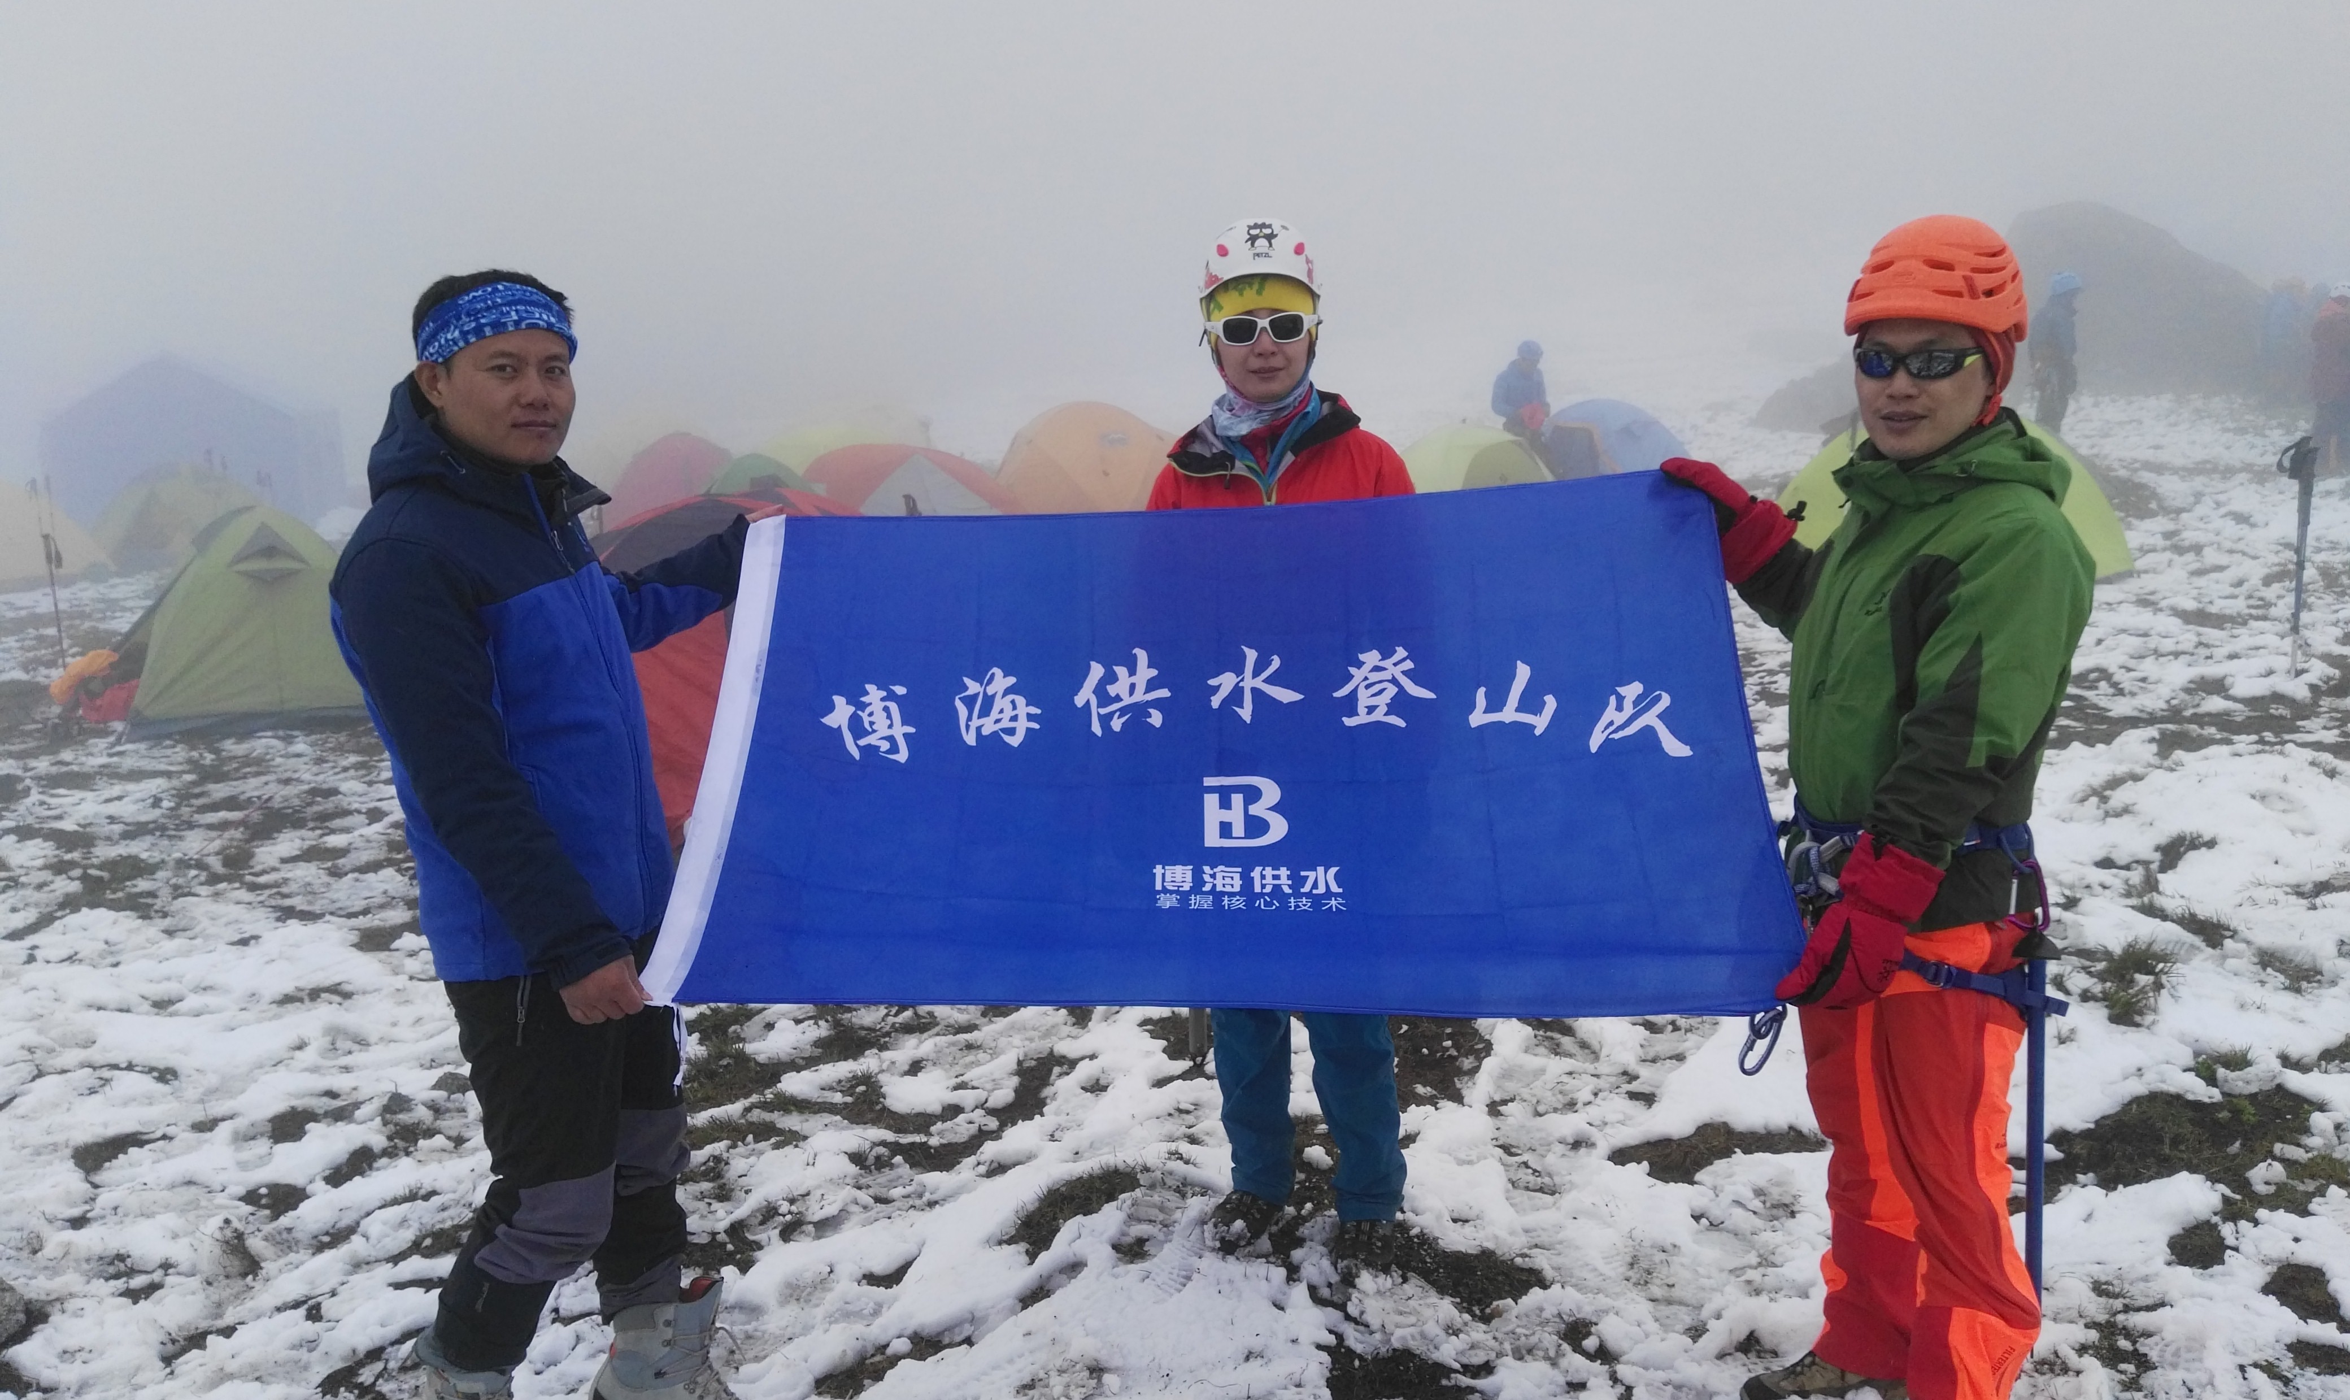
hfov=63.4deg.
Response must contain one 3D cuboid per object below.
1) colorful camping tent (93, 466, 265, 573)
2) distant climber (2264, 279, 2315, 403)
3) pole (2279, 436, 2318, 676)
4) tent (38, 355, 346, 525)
[{"bbox_3d":[-9.975,-1.895,19.489,1.900,1.080,1.800,-4,13,-15],"label":"colorful camping tent"},{"bbox_3d":[14.656,-4.720,25.000,0.420,1.720,0.550,6,14,29],"label":"distant climber"},{"bbox_3d":[4.729,-0.603,8.000,0.120,1.020,0.080,-1,7,0],"label":"pole"},{"bbox_3d":[-14.962,-4.087,29.412,3.500,2.550,4.000,-3,12,-12],"label":"tent"}]

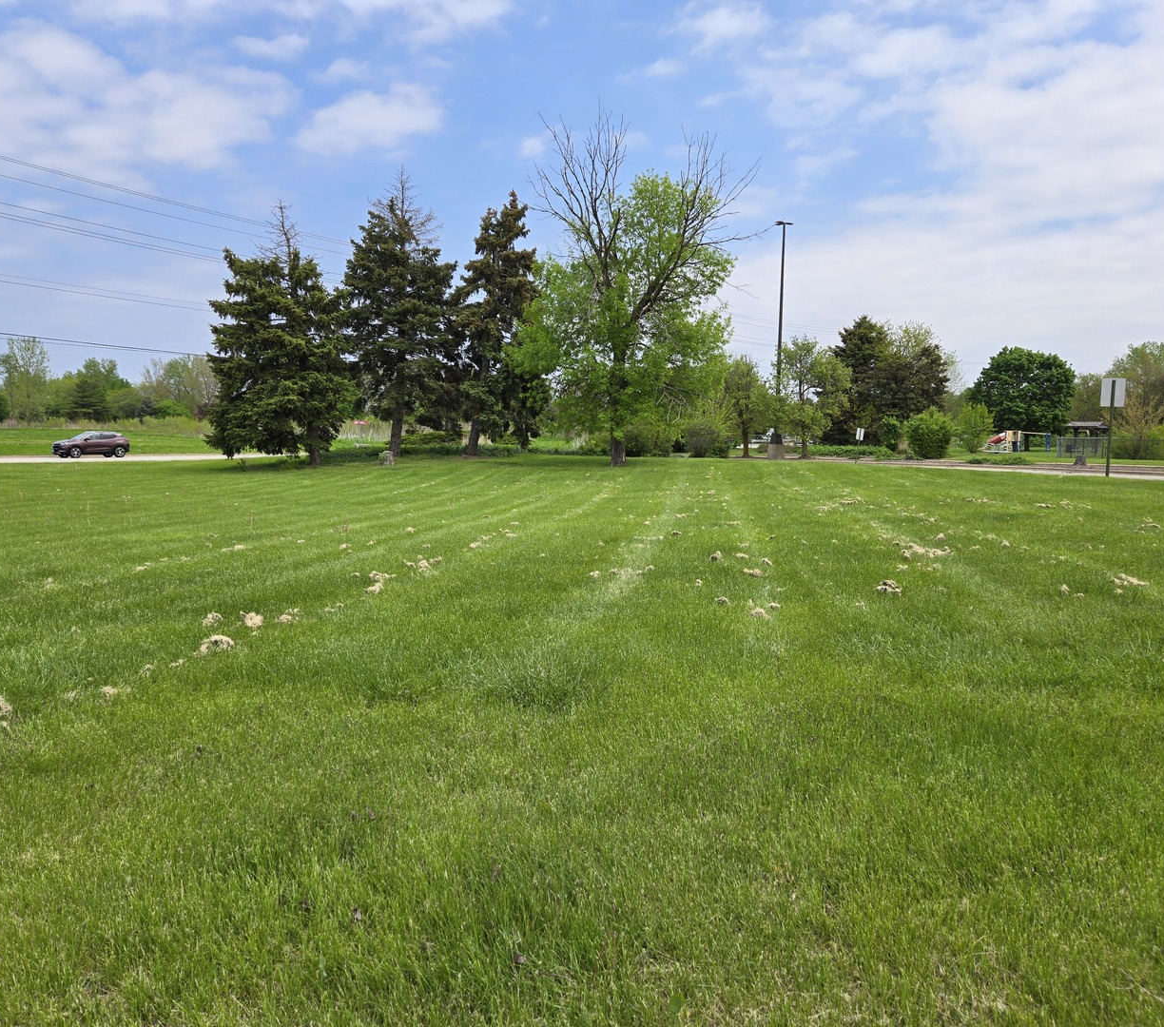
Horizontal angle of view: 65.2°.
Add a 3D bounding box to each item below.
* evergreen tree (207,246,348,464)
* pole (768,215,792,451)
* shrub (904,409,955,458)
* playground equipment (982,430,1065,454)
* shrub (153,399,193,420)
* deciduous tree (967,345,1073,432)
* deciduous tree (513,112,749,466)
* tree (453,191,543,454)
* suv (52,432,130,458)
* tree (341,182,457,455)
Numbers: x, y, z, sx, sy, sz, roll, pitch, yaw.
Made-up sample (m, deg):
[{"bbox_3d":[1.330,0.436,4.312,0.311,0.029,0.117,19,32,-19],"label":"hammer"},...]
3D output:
[{"bbox_3d":[-11.904,-6.204,35.585,5.480,8.600,5.500,1,6,0],"label":"evergreen tree"},{"bbox_3d":[8.617,-7.460,39.507,0.950,10.220,0.800,1,6,0],"label":"pole"},{"bbox_3d":[16.803,-3.840,43.881,2.320,2.470,2.200,1,6,0],"label":"shrub"},{"bbox_3d":[33.962,-5.506,69.913,5.900,1.800,3.200,-1,6,-18],"label":"playground equipment"},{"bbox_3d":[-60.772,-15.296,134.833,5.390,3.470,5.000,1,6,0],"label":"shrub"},{"bbox_3d":[39.731,-10.188,81.557,8.900,9.138,8.900,3,6,26],"label":"deciduous tree"},{"bbox_3d":[1.917,-8.721,35.839,9.230,13.690,8.800,1,6,0],"label":"deciduous tree"},{"bbox_3d":[-5.304,-11.229,54.250,5.600,15.483,5.600,0,6,-6],"label":"tree"},{"bbox_3d":[-30.308,-4.275,56.222,1.820,1.620,4.380,5,7,39],"label":"suv"},{"bbox_3d":[-10.651,-11.241,52.227,6.700,15.952,6.700,0,6,-11],"label":"tree"}]

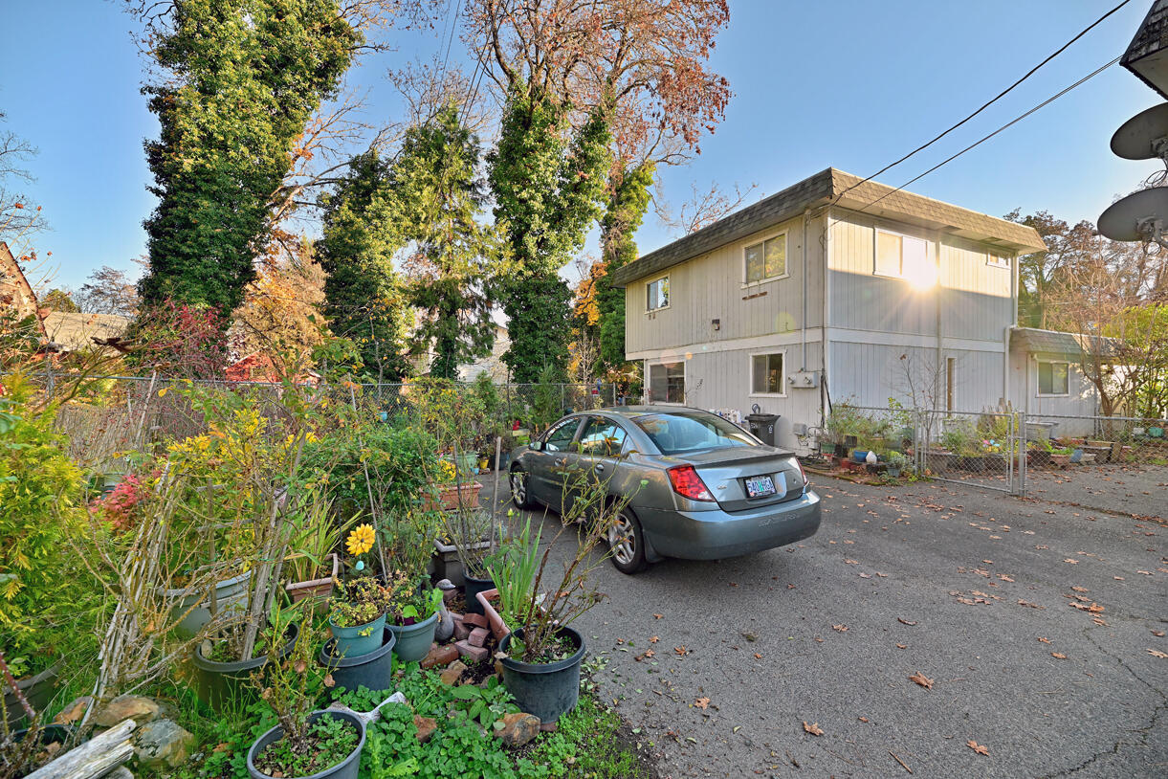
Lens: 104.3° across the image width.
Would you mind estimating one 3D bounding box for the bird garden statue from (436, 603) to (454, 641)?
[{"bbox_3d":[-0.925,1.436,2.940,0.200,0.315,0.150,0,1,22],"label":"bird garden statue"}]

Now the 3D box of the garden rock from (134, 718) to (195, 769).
[{"bbox_3d":[-1.760,1.466,1.905,0.200,0.150,0.180,0,0,-43],"label":"garden rock"}]

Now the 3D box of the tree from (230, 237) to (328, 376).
[{"bbox_3d":[-17.500,-3.600,26.000,6.000,10.000,6.000,0,1,-34],"label":"tree"}]

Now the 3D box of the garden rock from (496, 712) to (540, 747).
[{"bbox_3d":[-0.293,1.503,2.020,0.200,0.110,0.150,0,0,0],"label":"garden rock"}]

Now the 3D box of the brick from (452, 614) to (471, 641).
[{"bbox_3d":[-0.797,1.568,2.990,0.090,0.068,0.195,0,1,-29],"label":"brick"}]

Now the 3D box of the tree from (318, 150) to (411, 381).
[{"bbox_3d":[-7.200,-3.192,15.000,3.100,9.400,3.100,0,0,0],"label":"tree"}]

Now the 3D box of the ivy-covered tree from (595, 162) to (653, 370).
[{"bbox_3d":[1.860,-4.478,21.000,2.600,12.100,2.600,0,0,0],"label":"ivy-covered tree"}]

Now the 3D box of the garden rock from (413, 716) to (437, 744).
[{"bbox_3d":[-0.710,1.508,2.030,0.105,0.085,0.100,0,0,0],"label":"garden rock"}]

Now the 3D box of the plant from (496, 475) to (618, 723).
[{"bbox_3d":[-0.130,0.977,2.200,0.580,1.080,0.500,0,0,0],"label":"plant"}]

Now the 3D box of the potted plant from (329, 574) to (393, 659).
[{"bbox_3d":[-1.250,1.250,2.520,0.320,0.410,0.320,0,0,-26],"label":"potted plant"}]

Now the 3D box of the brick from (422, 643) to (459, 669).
[{"bbox_3d":[-0.854,1.567,2.653,0.205,0.060,0.090,0,1,-33],"label":"brick"}]

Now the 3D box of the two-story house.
[{"bbox_3d":[6.680,-1.480,14.200,8.500,5.750,8.600,0,0,-25],"label":"two-story house"}]

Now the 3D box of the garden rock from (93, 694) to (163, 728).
[{"bbox_3d":[-2.250,1.587,2.240,0.190,0.110,0.240,0,1,45],"label":"garden rock"}]

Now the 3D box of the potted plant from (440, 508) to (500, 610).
[{"bbox_3d":[-0.852,1.255,3.400,0.420,0.740,0.400,0,0,-14],"label":"potted plant"}]

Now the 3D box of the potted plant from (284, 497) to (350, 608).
[{"bbox_3d":[-2.090,1.240,3.540,0.410,0.760,0.460,0,0,-25],"label":"potted plant"}]

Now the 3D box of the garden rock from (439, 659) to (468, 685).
[{"bbox_3d":[-0.733,1.591,2.560,0.140,0.085,0.115,0,0,-27],"label":"garden rock"}]

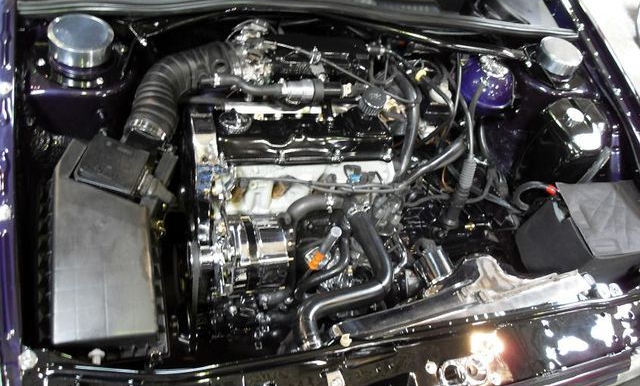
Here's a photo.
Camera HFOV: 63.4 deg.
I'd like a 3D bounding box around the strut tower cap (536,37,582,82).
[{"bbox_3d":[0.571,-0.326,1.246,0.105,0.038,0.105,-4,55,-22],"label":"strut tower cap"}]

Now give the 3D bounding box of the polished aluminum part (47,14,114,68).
[{"bbox_3d":[-0.436,-0.279,0.952,0.109,0.037,0.109,-2,55,-19],"label":"polished aluminum part"}]

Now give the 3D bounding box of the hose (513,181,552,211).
[{"bbox_3d":[0.473,0.006,1.166,0.065,0.077,0.046,-2,55,-18],"label":"hose"}]

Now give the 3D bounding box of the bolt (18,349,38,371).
[{"bbox_3d":[-0.383,0.220,0.680,0.023,0.013,0.023,-4,57,-22],"label":"bolt"}]

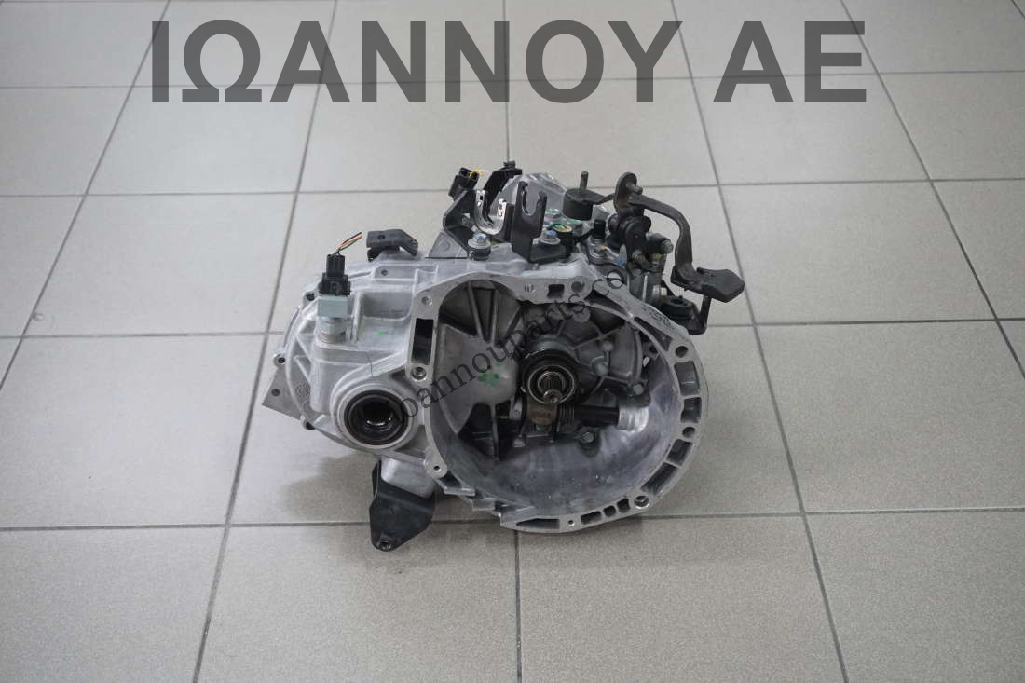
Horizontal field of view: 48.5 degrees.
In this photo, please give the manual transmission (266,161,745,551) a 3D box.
[{"bbox_3d":[-0.008,-0.033,1.303,0.545,0.365,0.385,-1,43,0],"label":"manual transmission"}]

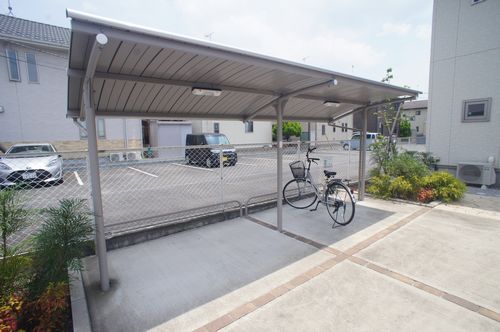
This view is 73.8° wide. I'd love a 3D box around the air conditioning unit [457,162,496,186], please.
[{"bbox_3d":[6.050,0.211,8.900,0.300,0.560,0.820,-5,9,-31],"label":"air conditioning unit"}]

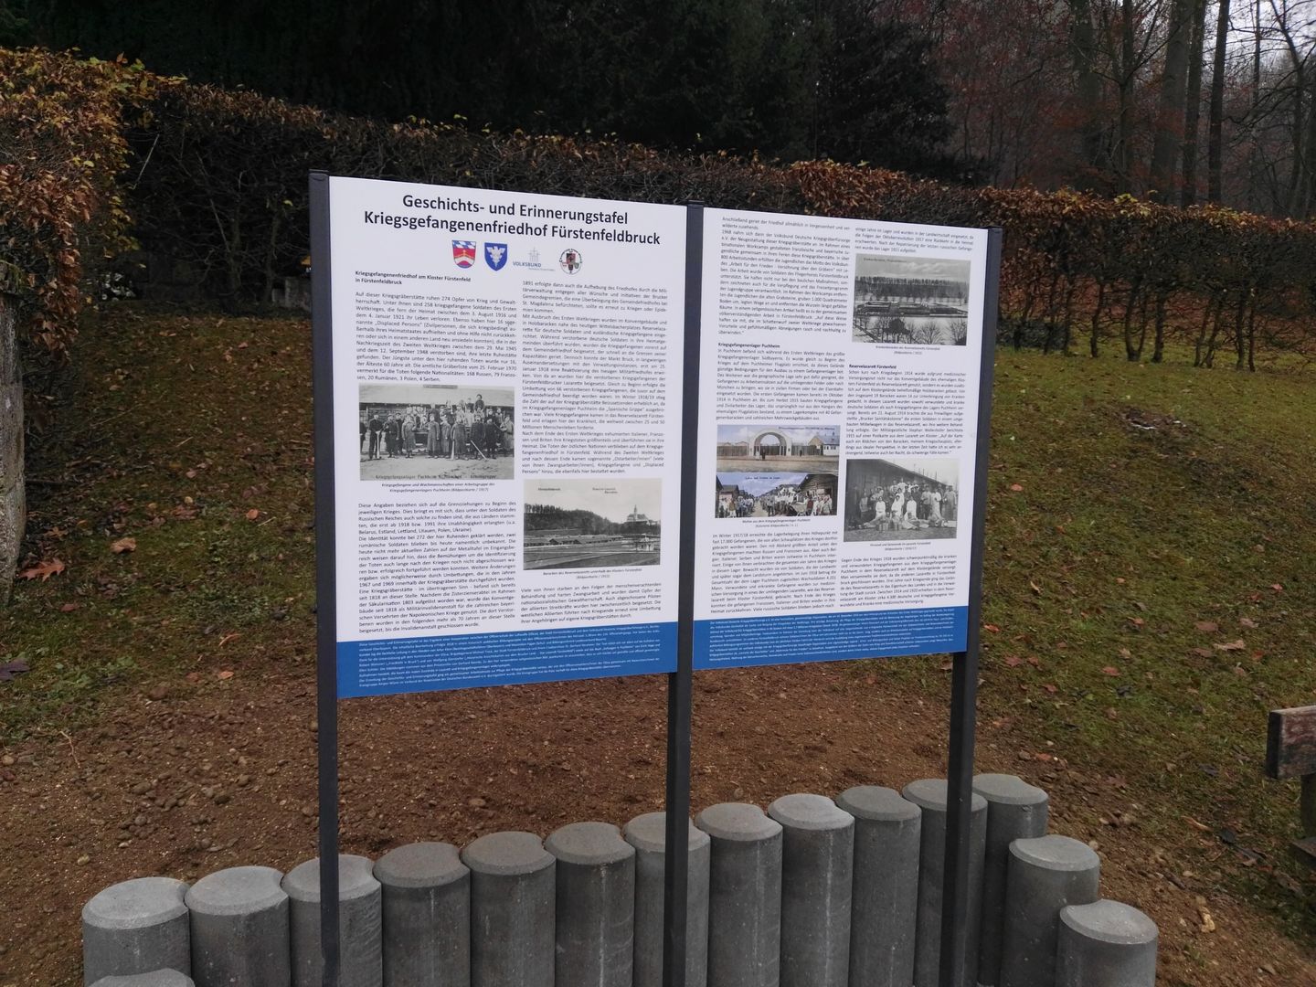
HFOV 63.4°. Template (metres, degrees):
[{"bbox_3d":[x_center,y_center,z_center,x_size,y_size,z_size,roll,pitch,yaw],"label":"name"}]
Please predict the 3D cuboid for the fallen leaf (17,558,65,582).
[{"bbox_3d":[-2.015,0.252,3.480,0.100,0.028,0.155,19,23,36],"label":"fallen leaf"}]

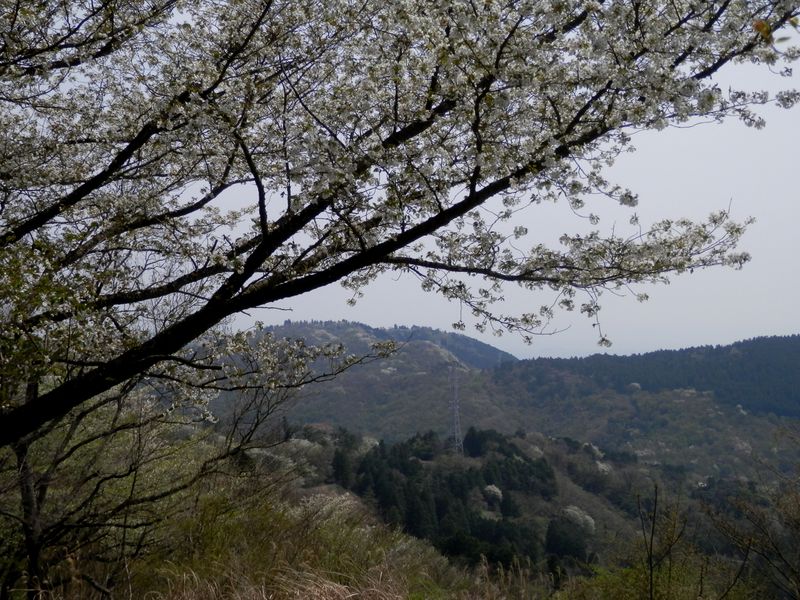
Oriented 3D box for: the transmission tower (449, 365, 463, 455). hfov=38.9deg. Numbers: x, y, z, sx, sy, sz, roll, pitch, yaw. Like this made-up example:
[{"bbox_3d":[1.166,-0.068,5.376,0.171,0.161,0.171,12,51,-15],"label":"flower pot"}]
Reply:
[{"bbox_3d":[26.210,51.390,530.000,5.800,42.000,3.800,-4,-2,7],"label":"transmission tower"}]

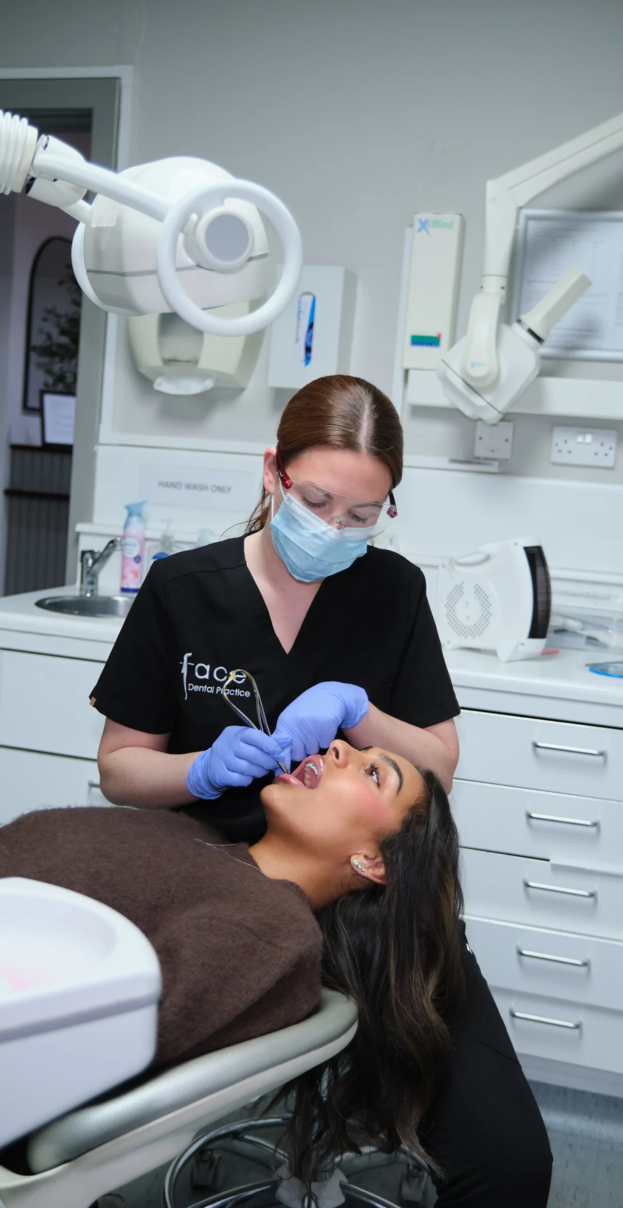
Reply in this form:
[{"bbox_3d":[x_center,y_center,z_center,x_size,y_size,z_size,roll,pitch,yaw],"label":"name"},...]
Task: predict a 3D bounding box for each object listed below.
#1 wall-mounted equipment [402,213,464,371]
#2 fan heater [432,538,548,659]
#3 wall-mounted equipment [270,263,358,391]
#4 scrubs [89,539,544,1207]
[{"bbox_3d":[0.287,-0.727,2.924,0.106,0.351,0.088,6,7,16],"label":"wall-mounted equipment"},{"bbox_3d":[0.383,-0.015,2.547,0.217,0.240,0.125,10,9,41],"label":"fan heater"},{"bbox_3d":[0.004,-0.659,2.993,0.165,0.284,0.127,6,7,16],"label":"wall-mounted equipment"},{"bbox_3d":[-0.009,0.415,1.690,0.600,1.000,0.530,4,7,-5],"label":"scrubs"}]

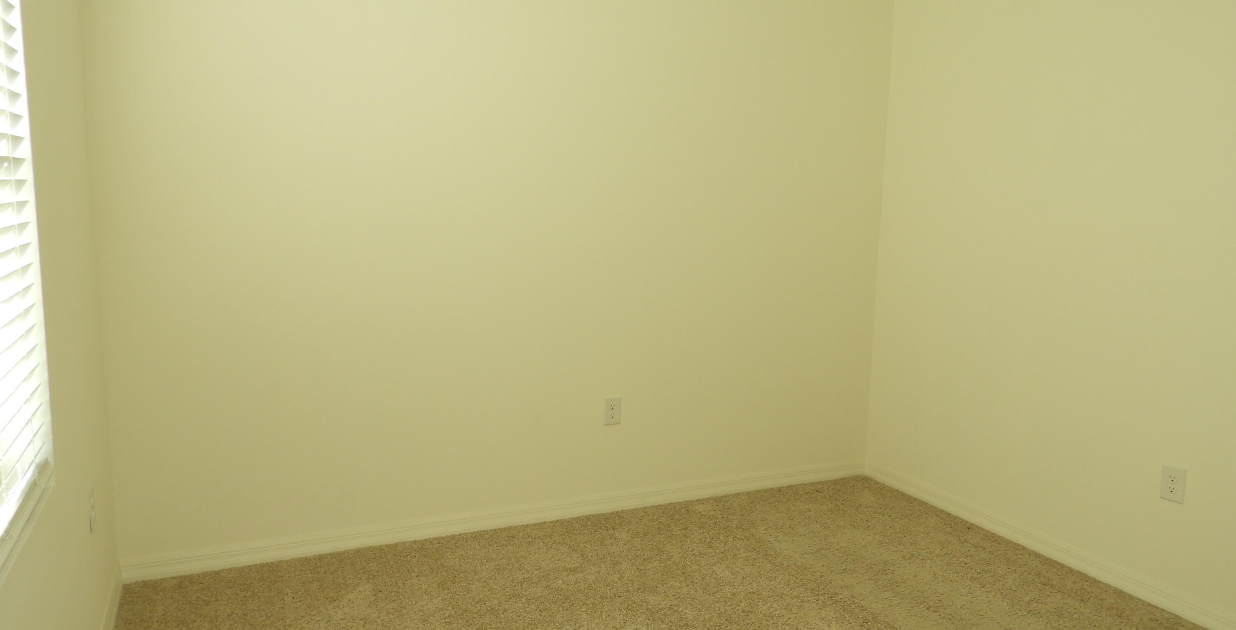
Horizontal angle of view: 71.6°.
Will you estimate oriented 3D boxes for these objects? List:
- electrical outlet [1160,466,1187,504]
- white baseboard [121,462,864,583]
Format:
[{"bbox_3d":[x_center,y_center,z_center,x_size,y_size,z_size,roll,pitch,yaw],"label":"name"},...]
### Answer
[{"bbox_3d":[1.783,0.544,2.750,0.008,0.114,0.071,-3,9,-25],"label":"electrical outlet"},{"bbox_3d":[-0.224,0.775,3.433,3.080,0.083,0.016,-3,9,-25],"label":"white baseboard"}]

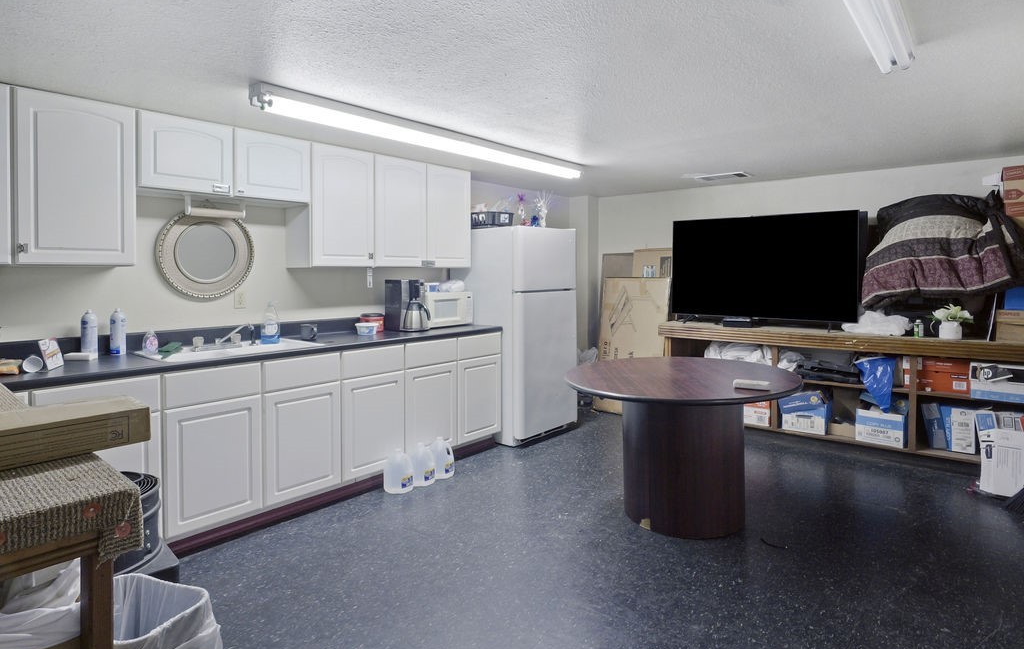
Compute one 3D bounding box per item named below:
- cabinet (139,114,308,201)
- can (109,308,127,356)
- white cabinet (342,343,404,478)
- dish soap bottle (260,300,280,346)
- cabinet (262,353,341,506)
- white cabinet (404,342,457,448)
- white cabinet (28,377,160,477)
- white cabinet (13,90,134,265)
[{"bbox_3d":[-1.657,-0.908,3.055,0.328,0.382,0.906,3,4,42],"label":"cabinet"},{"bbox_3d":[-2.028,0.037,2.728,0.081,0.226,0.081,5,7,41],"label":"can"},{"bbox_3d":[-1.059,0.515,3.453,0.590,0.769,0.453,5,7,41],"label":"white cabinet"},{"bbox_3d":[-1.387,-0.007,3.058,0.105,0.237,0.062,-3,6,-31],"label":"dish soap bottle"},{"bbox_3d":[-1.358,0.545,3.111,0.590,0.761,0.452,5,7,41],"label":"cabinet"},{"bbox_3d":[-0.758,0.486,3.799,0.590,0.778,0.462,5,7,41],"label":"white cabinet"},{"bbox_3d":[-1.941,0.656,2.431,0.600,0.830,0.443,4,6,41],"label":"white cabinet"},{"bbox_3d":[-2.085,-0.662,2.523,0.325,0.755,0.425,4,6,41],"label":"white cabinet"}]

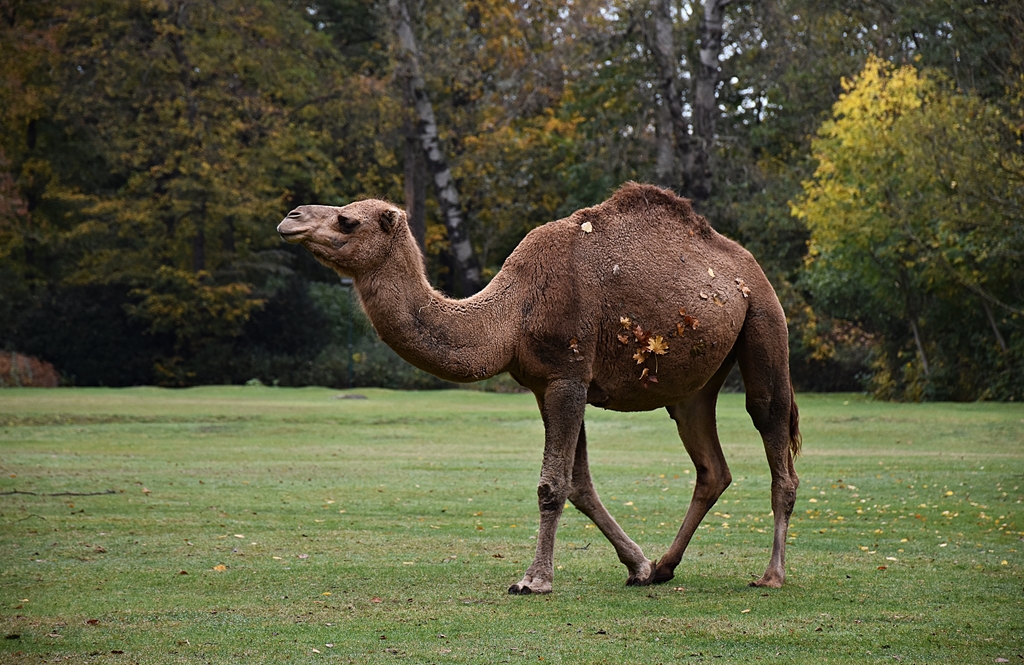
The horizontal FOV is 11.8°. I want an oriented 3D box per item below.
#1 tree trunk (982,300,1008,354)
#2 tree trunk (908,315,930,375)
[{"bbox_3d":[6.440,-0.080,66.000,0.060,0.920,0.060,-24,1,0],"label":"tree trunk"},{"bbox_3d":[5.276,0.181,64.000,0.055,0.850,0.055,-16,1,0],"label":"tree trunk"}]

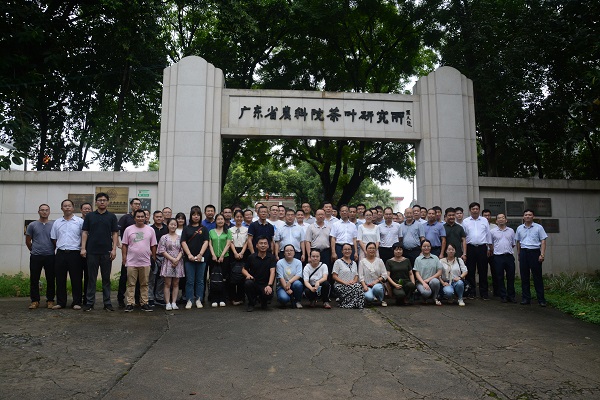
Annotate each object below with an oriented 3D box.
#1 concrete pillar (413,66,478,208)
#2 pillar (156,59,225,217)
[{"bbox_3d":[3.870,-0.691,11.819,1.440,5.660,0.620,1,-7,-5],"label":"concrete pillar"},{"bbox_3d":[-2.707,-0.770,11.243,1.440,5.660,0.620,1,-7,-5],"label":"pillar"}]

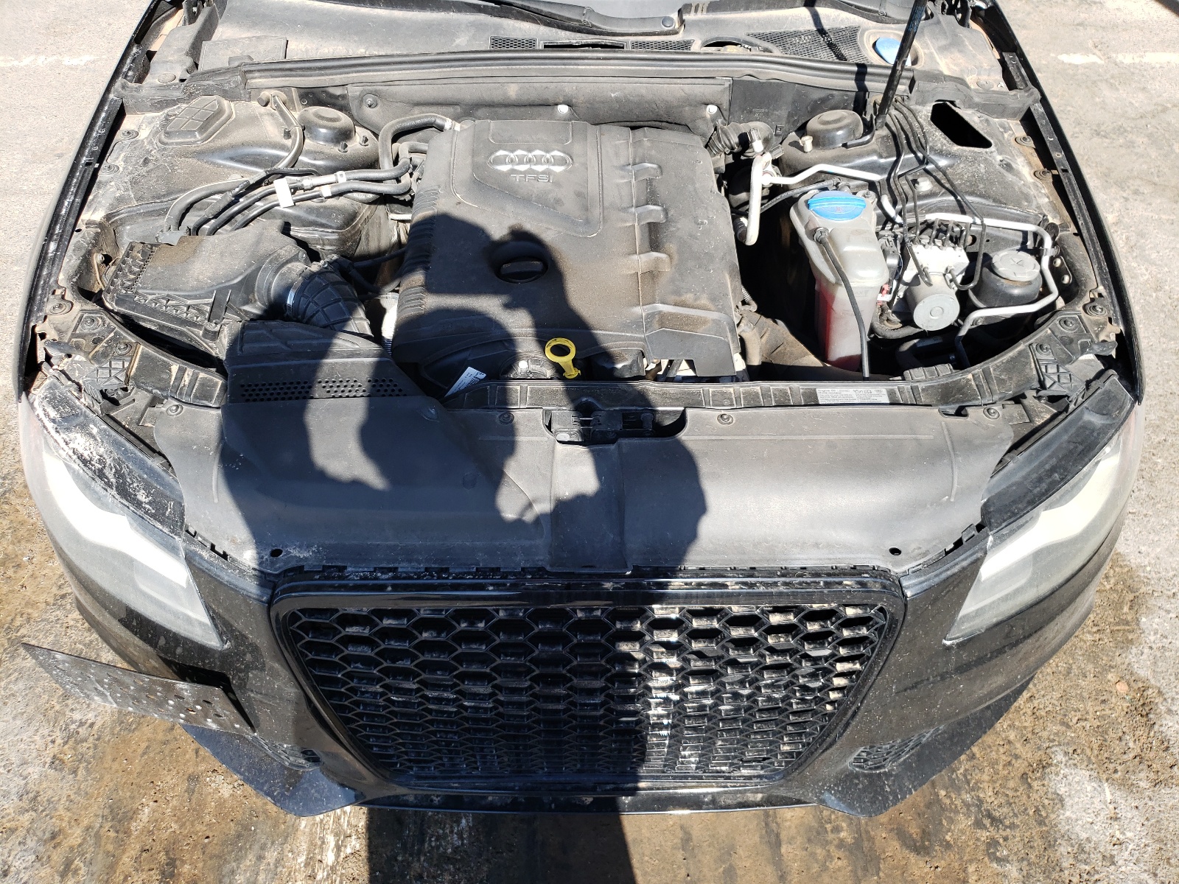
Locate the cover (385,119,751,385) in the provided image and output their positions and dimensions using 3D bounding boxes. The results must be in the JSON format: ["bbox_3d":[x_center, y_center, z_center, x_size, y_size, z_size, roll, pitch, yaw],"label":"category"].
[{"bbox_3d":[-0.033,-0.325,1.466,0.520,0.150,0.490,0,54,0],"label":"cover"}]

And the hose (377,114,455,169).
[{"bbox_3d":[-0.310,-0.541,1.609,0.130,0.075,0.070,0,46,0],"label":"hose"}]

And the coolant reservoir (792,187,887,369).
[{"bbox_3d":[0.413,-0.269,1.496,0.150,0.280,0.150,0,46,0],"label":"coolant reservoir"}]

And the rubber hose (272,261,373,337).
[{"bbox_3d":[-0.425,-0.200,1.438,0.150,0.140,0.130,0,46,0],"label":"rubber hose"}]

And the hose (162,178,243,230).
[{"bbox_3d":[-0.632,-0.380,1.456,0.115,0.065,0.085,0,46,0],"label":"hose"}]

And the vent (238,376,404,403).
[{"bbox_3d":[-0.372,-0.072,1.220,0.225,0.015,0.038,-1,53,-1],"label":"vent"}]

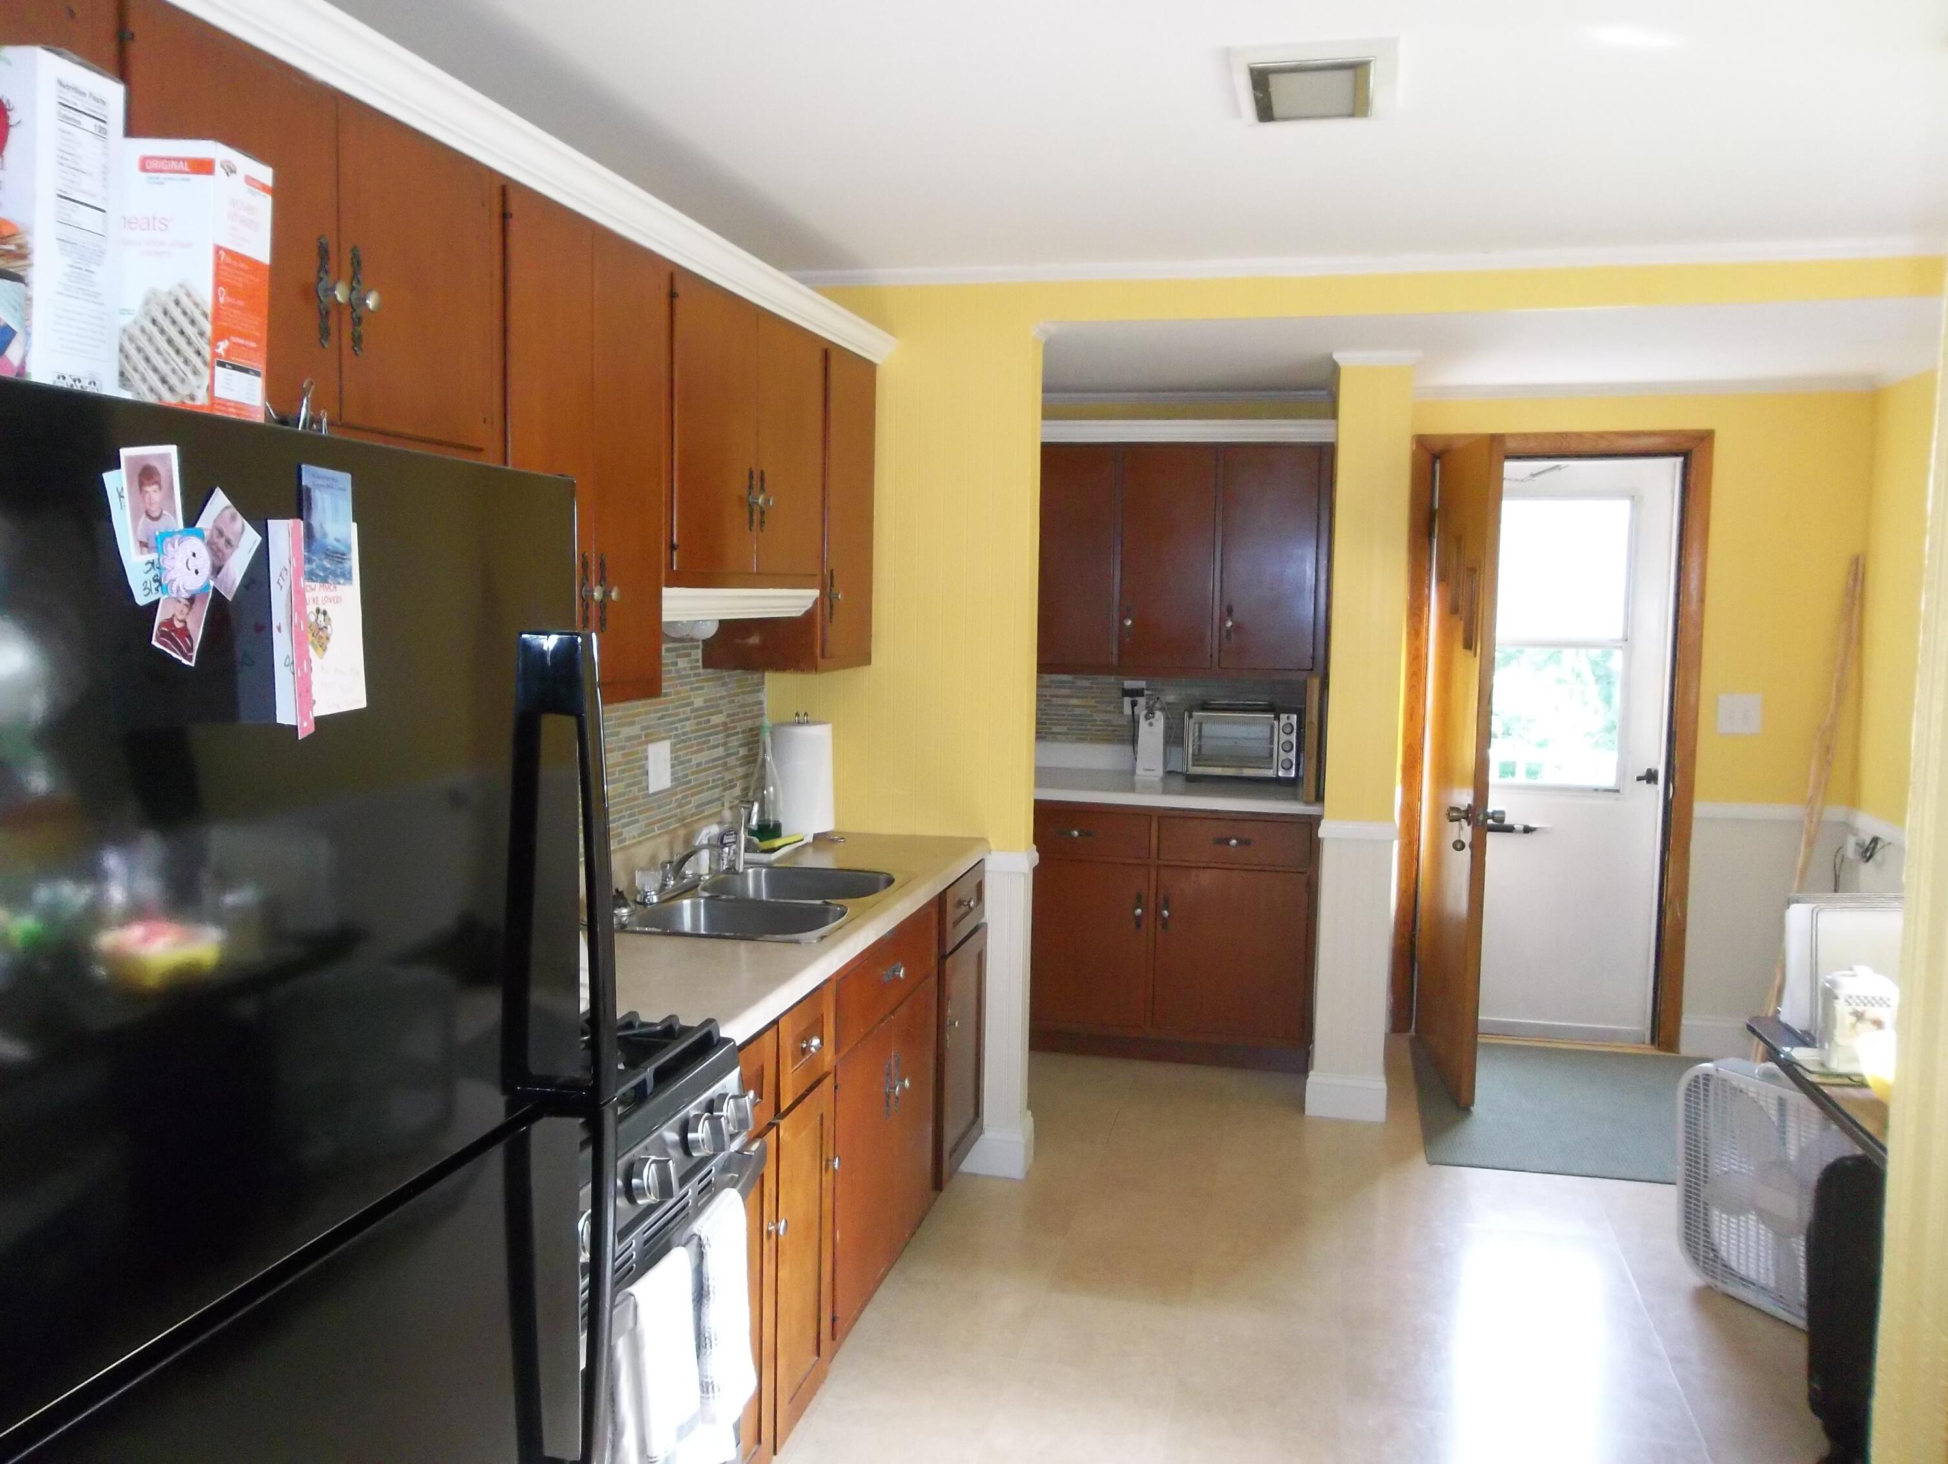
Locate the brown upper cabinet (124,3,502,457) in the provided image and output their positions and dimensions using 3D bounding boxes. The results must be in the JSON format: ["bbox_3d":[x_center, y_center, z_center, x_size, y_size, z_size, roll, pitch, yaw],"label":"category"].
[{"bbox_3d":[-0.902,-0.564,1.884,0.305,0.440,0.720,2,5,13],"label":"brown upper cabinet"}]

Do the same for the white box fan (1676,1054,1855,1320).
[{"bbox_3d":[1.806,1.016,3.322,0.110,0.515,0.530,-2,6,-28],"label":"white box fan"}]

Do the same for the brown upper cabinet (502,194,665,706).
[{"bbox_3d":[-0.770,-0.438,2.535,0.306,0.783,0.557,2,5,12],"label":"brown upper cabinet"}]

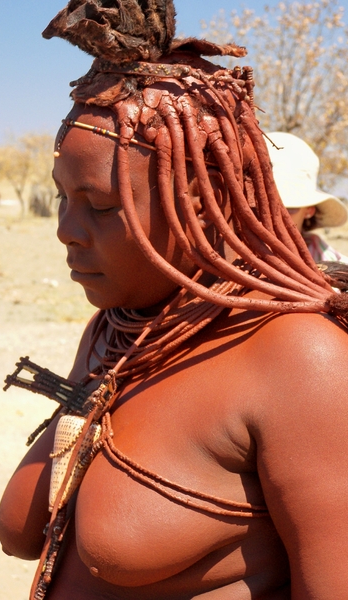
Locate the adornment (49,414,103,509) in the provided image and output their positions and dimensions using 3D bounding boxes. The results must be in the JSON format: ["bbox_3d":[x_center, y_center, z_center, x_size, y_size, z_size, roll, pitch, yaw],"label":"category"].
[{"bbox_3d":[-0.105,0.163,1.530,0.044,0.103,0.049,22,-14,-39],"label":"adornment"}]

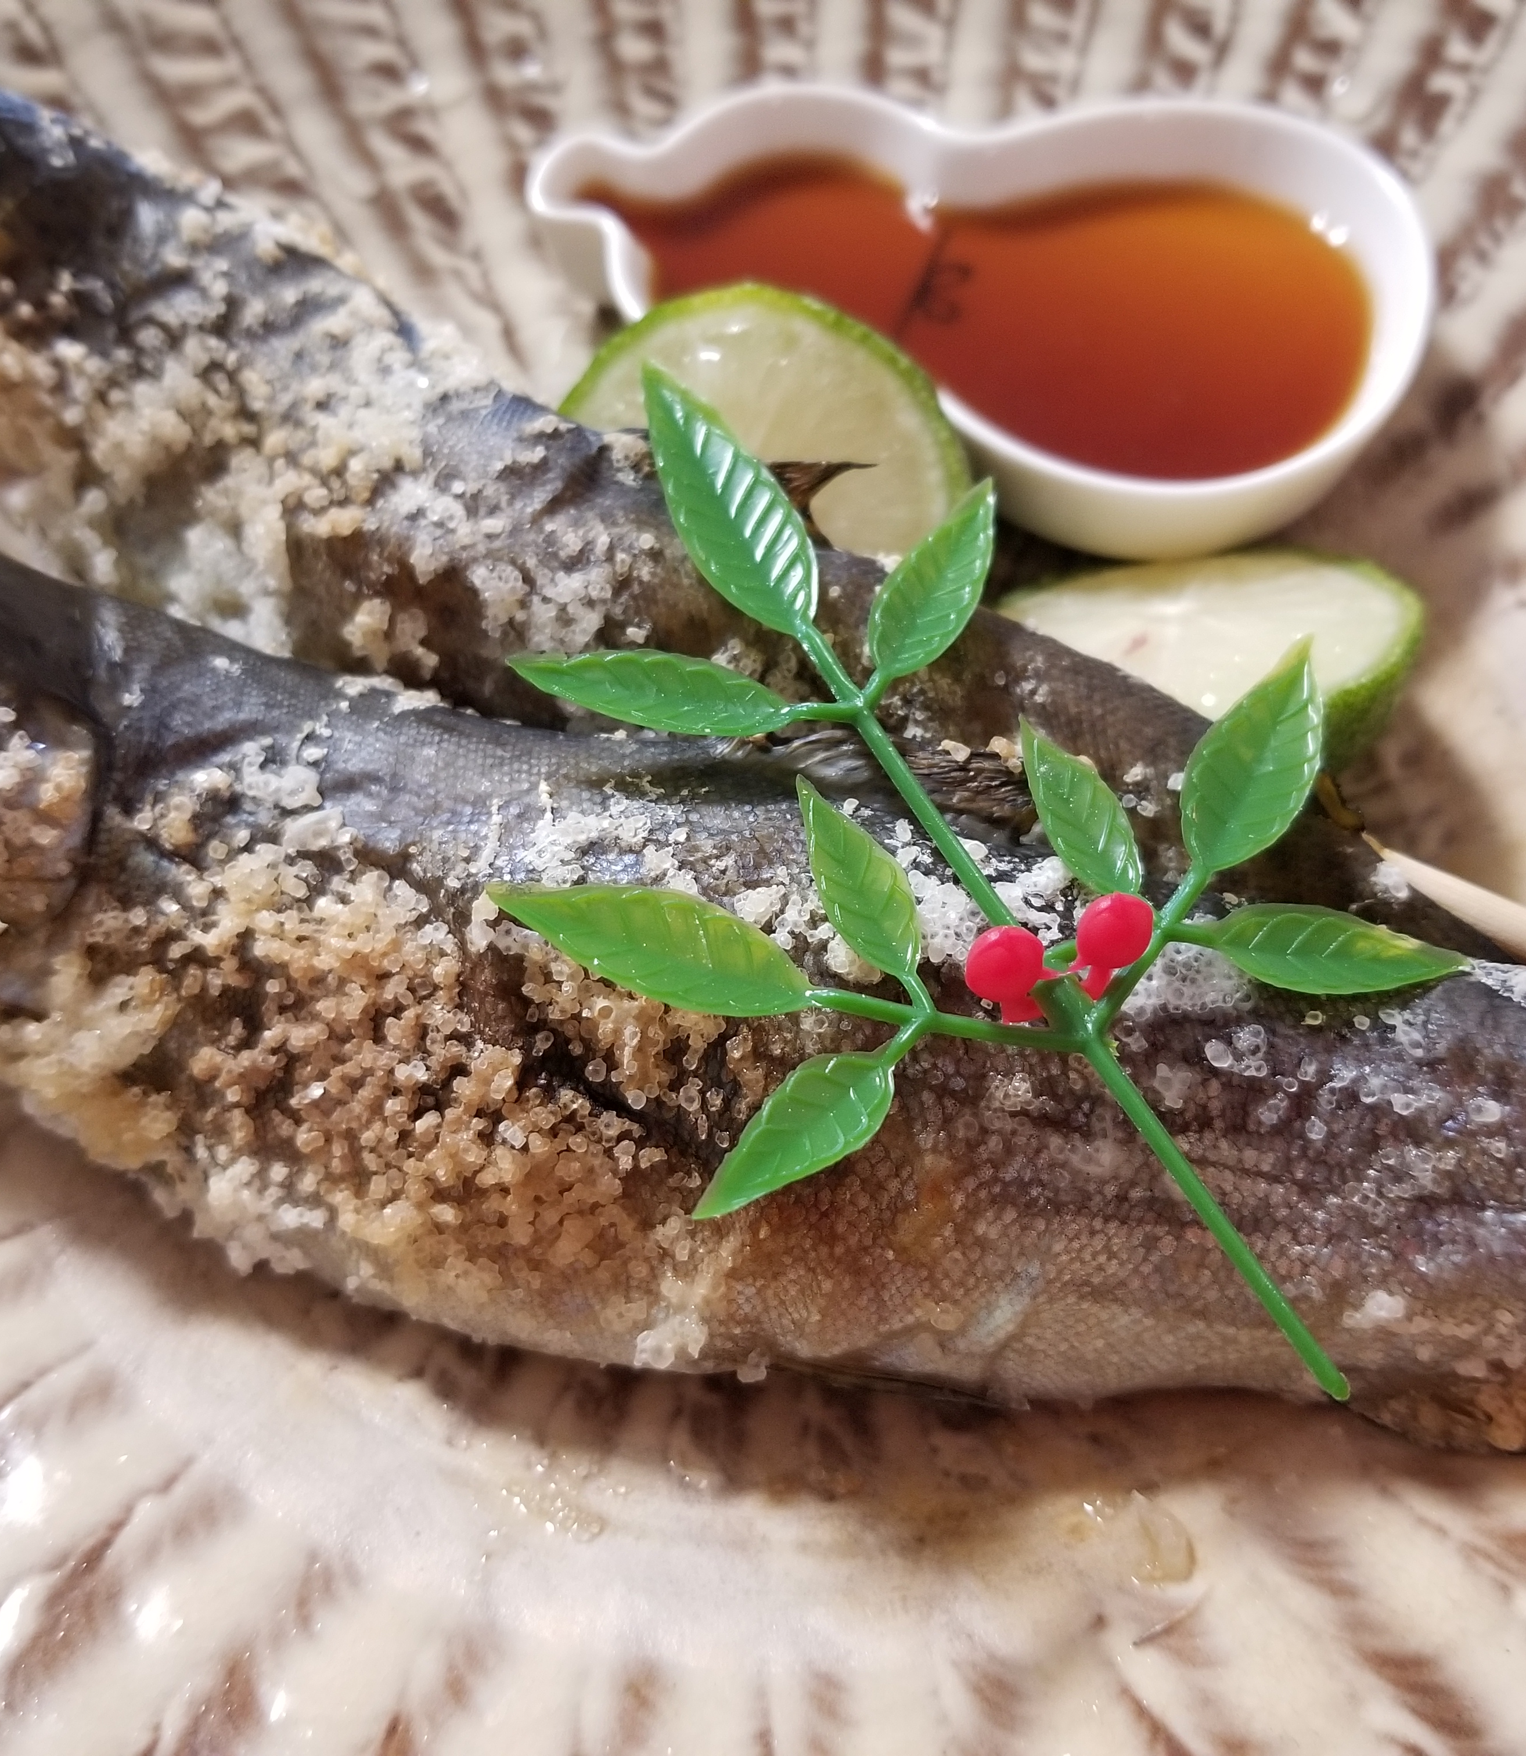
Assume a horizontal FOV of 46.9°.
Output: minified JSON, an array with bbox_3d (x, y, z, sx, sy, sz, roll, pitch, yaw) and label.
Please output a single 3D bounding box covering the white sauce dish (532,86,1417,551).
[{"bbox_3d":[0.024,-0.066,0.218,0.107,0.029,0.069,13,58,12],"label":"white sauce dish"}]

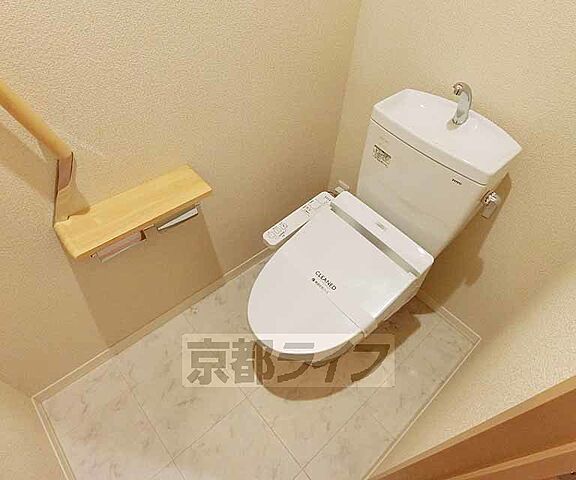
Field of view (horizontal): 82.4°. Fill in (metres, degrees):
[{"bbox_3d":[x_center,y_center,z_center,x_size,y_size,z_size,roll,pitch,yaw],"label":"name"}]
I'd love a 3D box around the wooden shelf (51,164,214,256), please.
[{"bbox_3d":[-0.397,-0.082,0.884,0.377,0.022,0.132,-33,59,-26],"label":"wooden shelf"}]

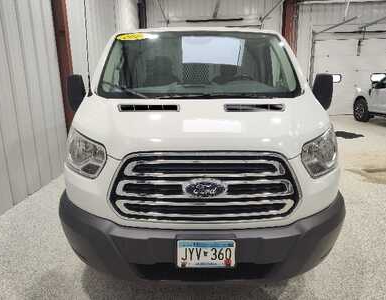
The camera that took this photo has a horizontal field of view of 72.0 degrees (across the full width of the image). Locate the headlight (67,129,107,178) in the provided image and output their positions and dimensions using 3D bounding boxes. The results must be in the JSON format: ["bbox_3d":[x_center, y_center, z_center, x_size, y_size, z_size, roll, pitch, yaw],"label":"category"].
[{"bbox_3d":[-0.698,0.016,1.739,0.400,0.290,0.420,0,13,0],"label":"headlight"}]

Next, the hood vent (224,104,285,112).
[{"bbox_3d":[0.428,-0.291,1.849,0.435,0.050,0.150,0,33,0],"label":"hood vent"}]

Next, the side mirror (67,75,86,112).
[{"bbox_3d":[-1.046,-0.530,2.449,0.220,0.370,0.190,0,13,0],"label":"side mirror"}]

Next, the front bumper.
[{"bbox_3d":[0.069,0.502,1.649,1.980,0.340,0.580,0,13,0],"label":"front bumper"}]

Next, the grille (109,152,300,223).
[{"bbox_3d":[0.066,0.192,1.385,1.050,0.360,0.190,0,13,0],"label":"grille"}]

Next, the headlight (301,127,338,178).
[{"bbox_3d":[0.832,0.012,1.730,0.400,0.290,0.420,0,13,0],"label":"headlight"}]

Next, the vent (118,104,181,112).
[{"bbox_3d":[-0.304,-0.291,1.853,0.435,0.050,0.150,0,33,0],"label":"vent"}]

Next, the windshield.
[{"bbox_3d":[0.051,-0.746,2.319,1.700,0.900,0.150,0,-30,0],"label":"windshield"}]

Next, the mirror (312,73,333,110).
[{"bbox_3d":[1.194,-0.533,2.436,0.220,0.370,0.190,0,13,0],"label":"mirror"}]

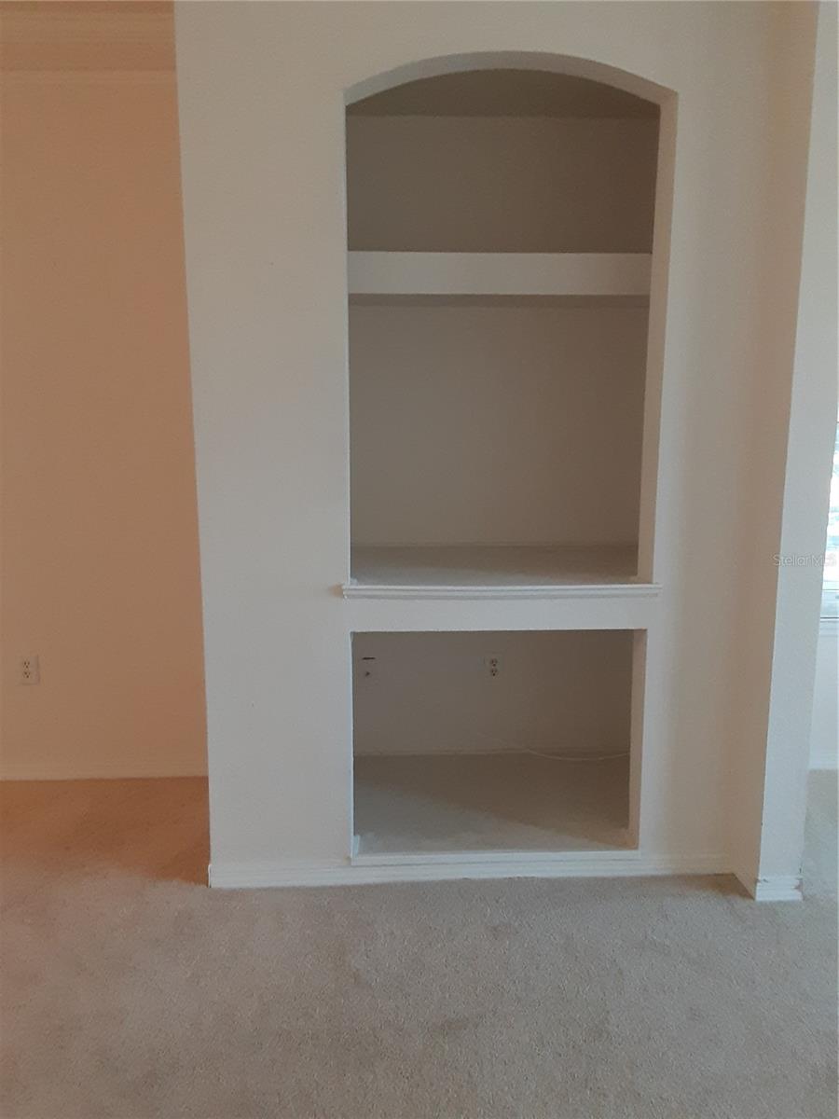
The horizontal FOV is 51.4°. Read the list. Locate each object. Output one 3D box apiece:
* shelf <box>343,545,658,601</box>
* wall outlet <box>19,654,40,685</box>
[{"bbox_3d":[0.226,0.032,2.901,0.918,0.041,0.783,0,9,-2],"label":"shelf"},{"bbox_3d":[-1.489,0.423,3.332,0.072,0.116,0.010,0,9,-2],"label":"wall outlet"}]

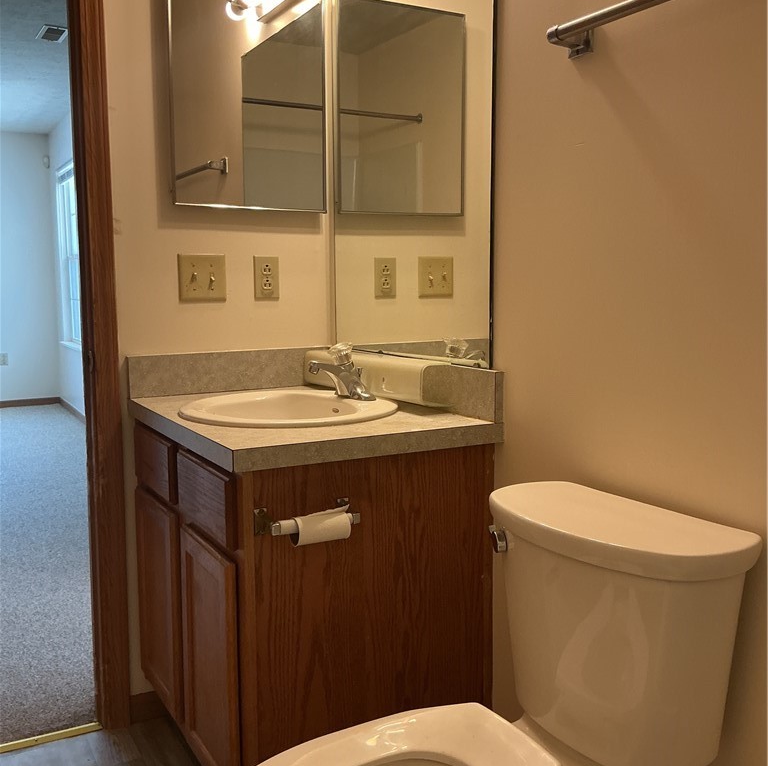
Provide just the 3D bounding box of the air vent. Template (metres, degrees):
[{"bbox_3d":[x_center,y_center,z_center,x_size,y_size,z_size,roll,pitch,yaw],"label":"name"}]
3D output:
[{"bbox_3d":[-1.782,-1.865,4.610,0.125,0.015,0.315,-4,8,-29],"label":"air vent"}]

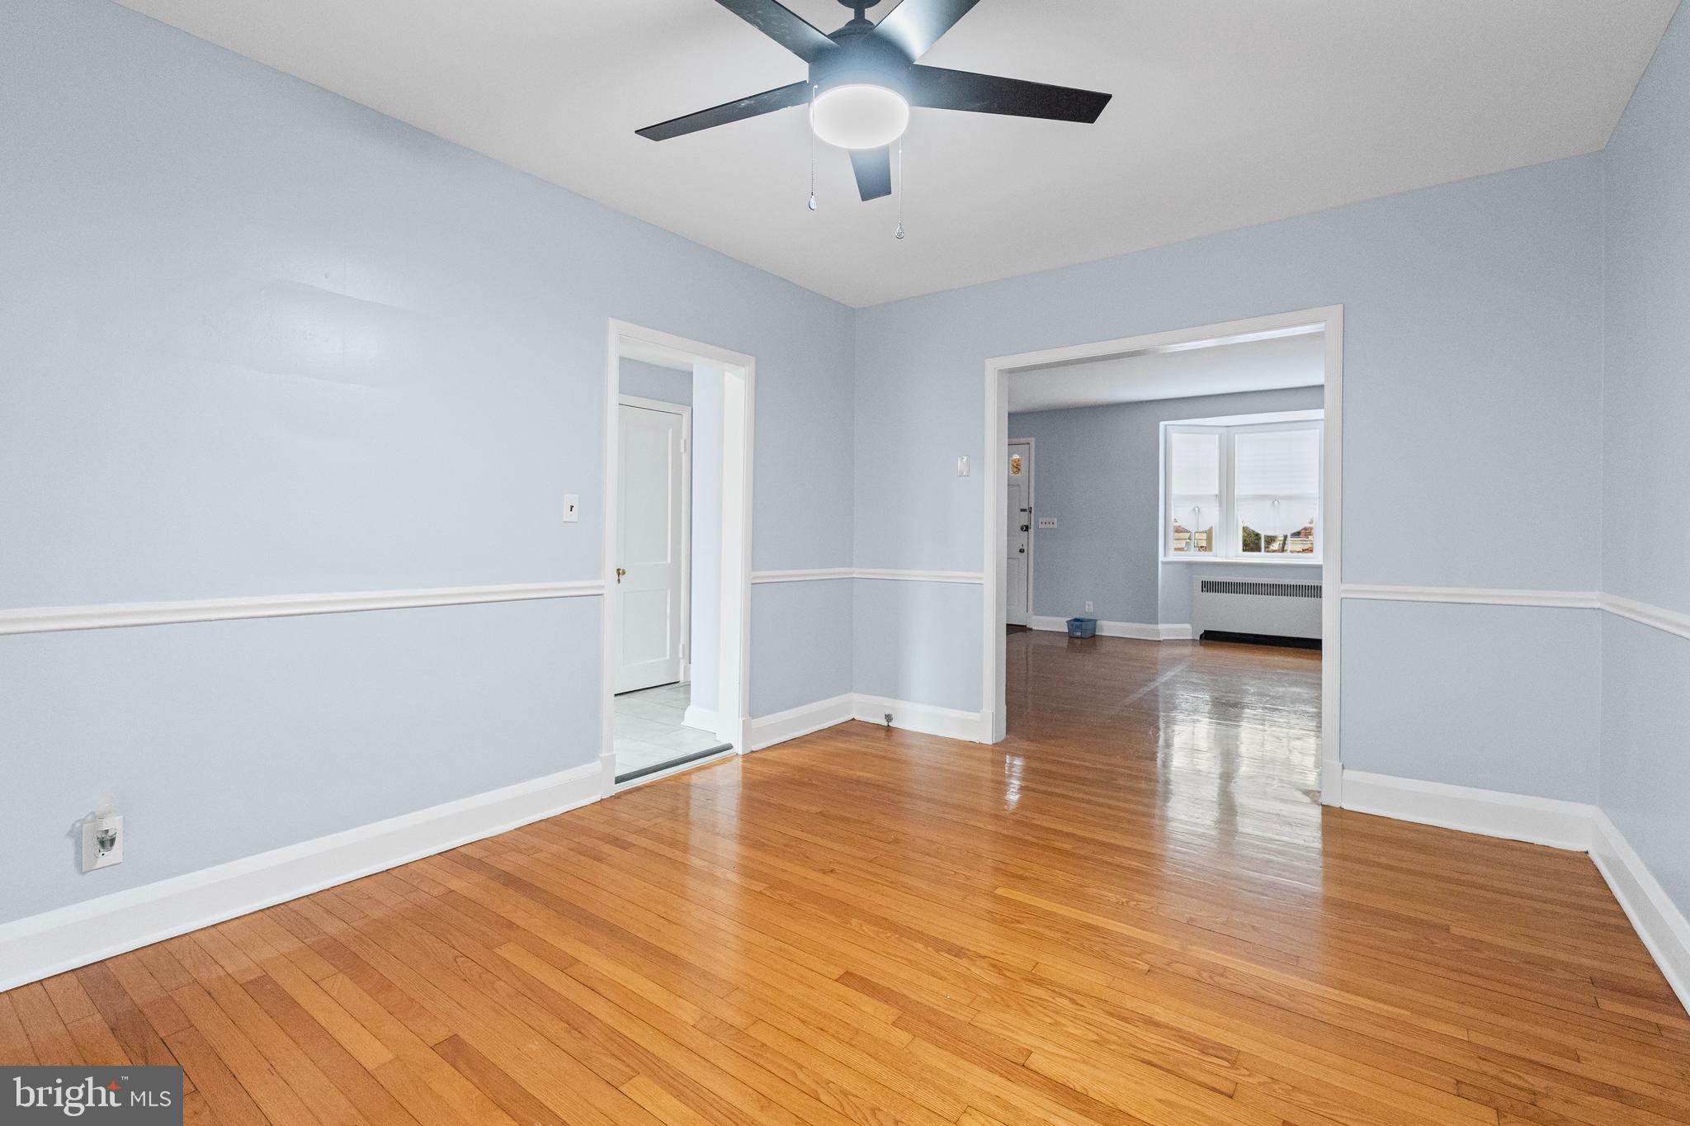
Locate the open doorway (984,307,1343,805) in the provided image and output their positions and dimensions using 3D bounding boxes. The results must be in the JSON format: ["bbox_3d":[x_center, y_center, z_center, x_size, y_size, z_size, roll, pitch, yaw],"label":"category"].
[{"bbox_3d":[1.488,-0.045,3.747,1.662,2.132,0.189,1,2,37],"label":"open doorway"}]

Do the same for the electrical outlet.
[{"bbox_3d":[-1.982,0.752,2.007,0.022,0.125,0.076,1,2,37],"label":"electrical outlet"}]

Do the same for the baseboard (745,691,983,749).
[{"bbox_3d":[0.135,0.926,4.101,0.911,0.167,0.956,1,2,37],"label":"baseboard"}]

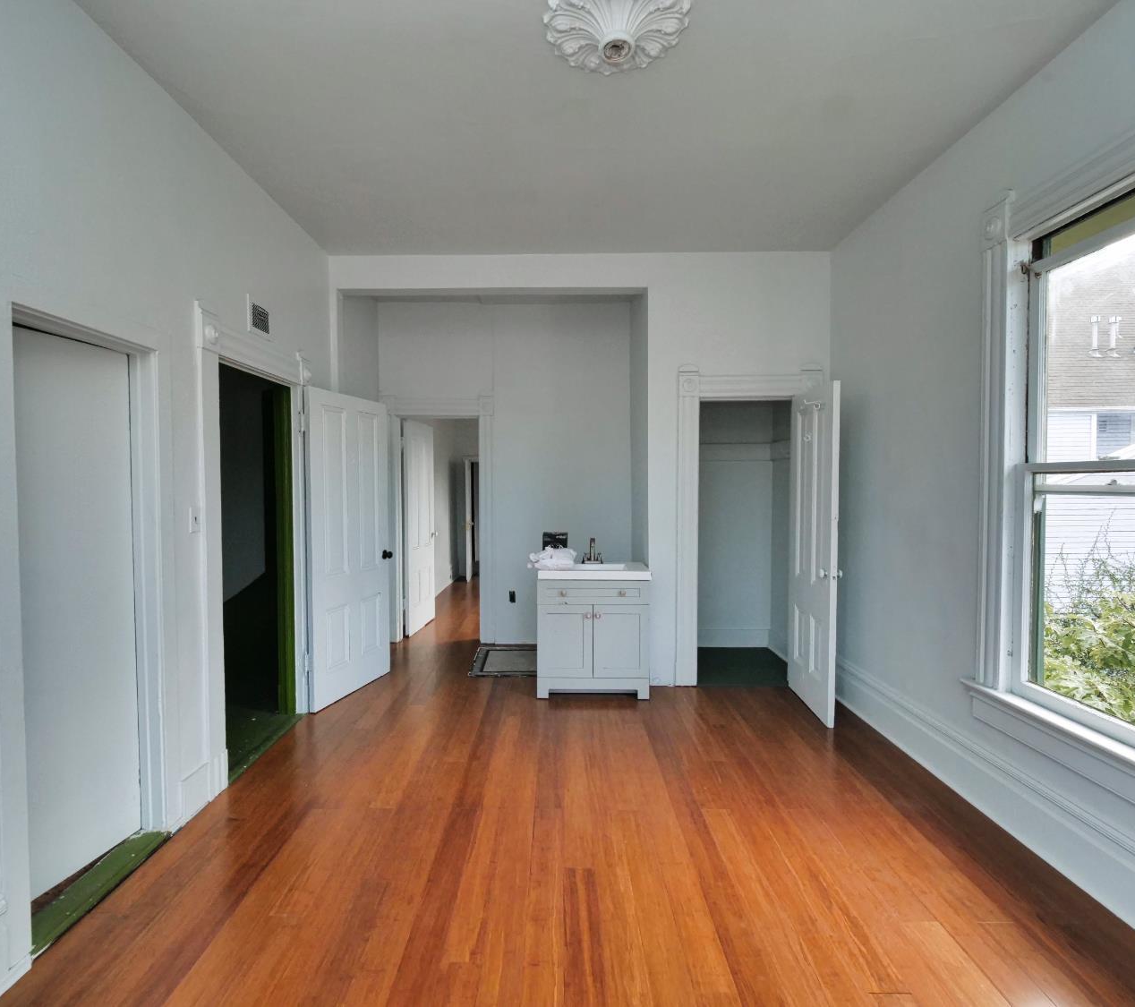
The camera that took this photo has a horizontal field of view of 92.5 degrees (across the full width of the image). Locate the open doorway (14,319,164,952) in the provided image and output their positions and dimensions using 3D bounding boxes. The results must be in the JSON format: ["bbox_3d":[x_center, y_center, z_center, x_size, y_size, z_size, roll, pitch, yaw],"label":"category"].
[{"bbox_3d":[-1.721,0.402,1.929,0.158,1.990,0.594,0,2,0],"label":"open doorway"}]

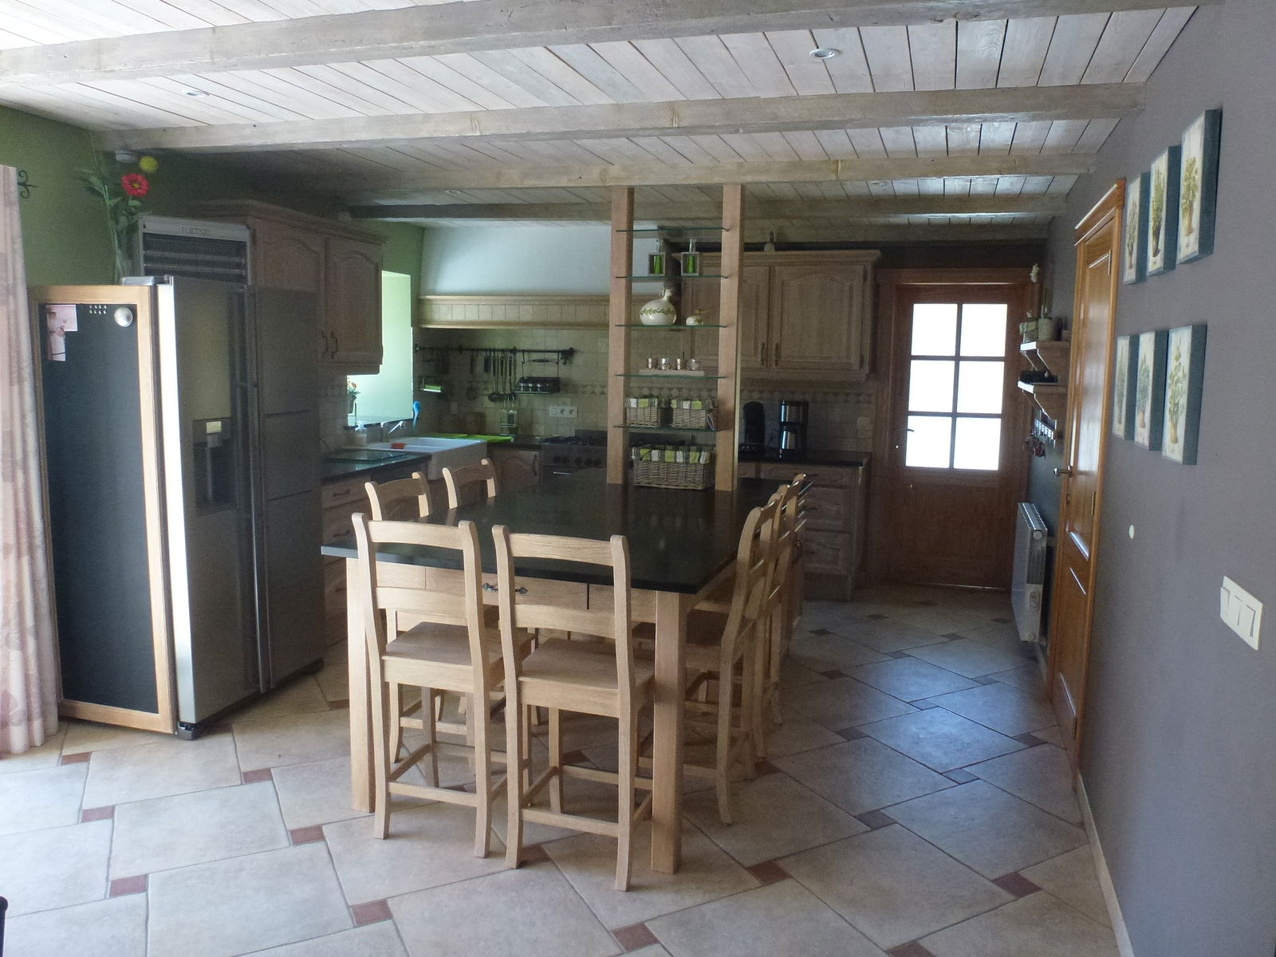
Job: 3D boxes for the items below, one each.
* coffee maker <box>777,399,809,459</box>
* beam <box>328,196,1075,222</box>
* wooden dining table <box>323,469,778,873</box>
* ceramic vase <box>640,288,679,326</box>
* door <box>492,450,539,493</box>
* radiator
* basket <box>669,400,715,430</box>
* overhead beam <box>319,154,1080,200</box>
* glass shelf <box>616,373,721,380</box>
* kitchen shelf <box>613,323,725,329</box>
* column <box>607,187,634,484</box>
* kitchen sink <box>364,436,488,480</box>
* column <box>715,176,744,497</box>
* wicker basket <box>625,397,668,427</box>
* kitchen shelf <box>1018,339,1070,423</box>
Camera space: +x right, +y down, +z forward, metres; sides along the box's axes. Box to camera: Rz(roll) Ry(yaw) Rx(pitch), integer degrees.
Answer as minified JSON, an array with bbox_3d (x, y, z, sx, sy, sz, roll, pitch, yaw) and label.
[{"bbox_3d":[0.990,-0.327,5.976,0.185,0.375,0.160,-3,9,-30],"label":"coffee maker"},{"bbox_3d":[0.248,-1.588,5.433,4.200,0.110,0.140,3,8,13],"label":"beam"},{"bbox_3d":[-0.066,0.579,3.945,1.280,0.922,2.308,4,8,19],"label":"wooden dining table"},{"bbox_3d":[0.102,-0.850,4.577,0.190,0.187,0.170,4,8,18],"label":"ceramic vase"},{"bbox_3d":[-0.862,0.147,6.527,0.366,0.674,0.025,4,8,18],"label":"door"},{"bbox_3d":[2.178,0.498,5.126,0.090,0.590,1.030,3,8,19],"label":"radiator"},{"bbox_3d":[0.268,-0.312,4.394,0.170,0.135,0.170,4,8,19],"label":"basket"},{"bbox_3d":[0.102,-1.400,4.276,3.674,0.089,0.095,3,8,15],"label":"overhead beam"},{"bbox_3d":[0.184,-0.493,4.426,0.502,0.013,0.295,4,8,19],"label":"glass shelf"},{"bbox_3d":[0.178,-0.732,4.458,0.535,0.012,0.220,3,8,16],"label":"kitchen shelf"},{"bbox_3d":[-0.090,-0.681,4.533,0.080,1.430,0.090,3,8,18],"label":"column"},{"bbox_3d":[-1.476,-0.150,6.455,0.580,0.190,0.900,3,8,14],"label":"kitchen sink"},{"bbox_3d":[0.442,-0.651,4.382,0.080,1.430,0.090,3,8,18],"label":"column"},{"bbox_3d":[0.052,-0.325,4.468,0.170,0.135,0.165,4,8,19],"label":"wicker basket"},{"bbox_3d":[2.090,-0.511,4.757,0.160,0.360,1.040,4,8,18],"label":"kitchen shelf"}]

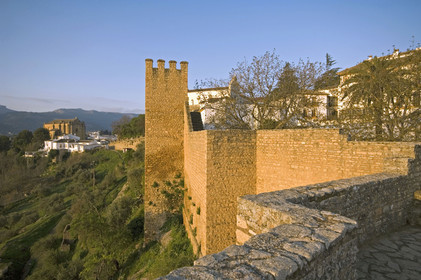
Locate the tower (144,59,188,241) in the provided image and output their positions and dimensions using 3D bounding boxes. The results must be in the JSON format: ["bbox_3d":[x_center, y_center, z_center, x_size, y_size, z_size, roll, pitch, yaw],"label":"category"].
[{"bbox_3d":[-3.458,0.796,20.500,3.023,13.191,3.175,0,0,-10],"label":"tower"}]

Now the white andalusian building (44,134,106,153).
[{"bbox_3d":[-89.462,2.145,172.000,33.189,11.153,15.931,1,0,3],"label":"white andalusian building"}]

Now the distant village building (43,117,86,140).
[{"bbox_3d":[-121.622,-8.362,215.000,29.410,18.728,13.679,1,0,13],"label":"distant village building"}]

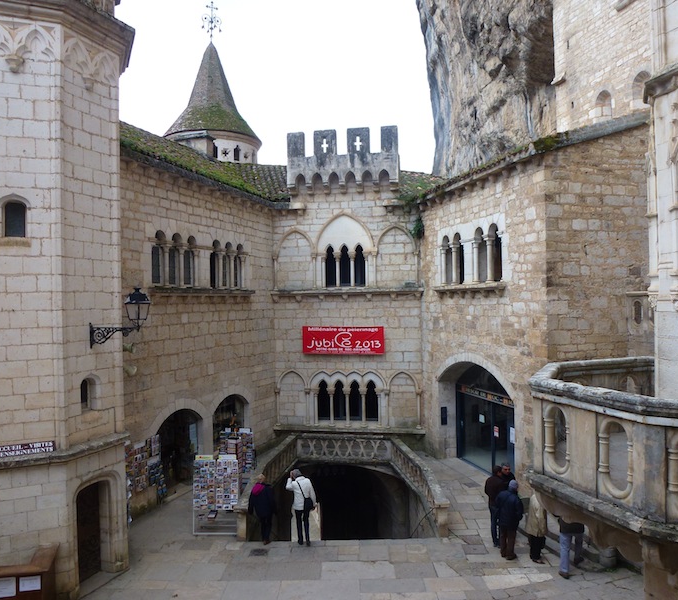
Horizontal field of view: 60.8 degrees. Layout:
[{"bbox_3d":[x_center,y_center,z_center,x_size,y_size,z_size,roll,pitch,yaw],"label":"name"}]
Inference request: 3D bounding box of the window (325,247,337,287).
[{"bbox_3d":[-0.258,-1.286,21.886,0.425,1.553,0.250,-1,0,12],"label":"window"}]

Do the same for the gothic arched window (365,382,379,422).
[{"bbox_3d":[1.262,3.787,21.773,0.500,1.507,0.250,-1,0,14],"label":"gothic arched window"}]

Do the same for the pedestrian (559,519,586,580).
[{"bbox_3d":[4.701,4.620,11.674,0.580,1.730,0.500,-1,0,-15],"label":"pedestrian"}]

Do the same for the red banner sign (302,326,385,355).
[{"bbox_3d":[0.178,1.523,21.667,3.136,1.040,0.050,-1,0,12],"label":"red banner sign"}]

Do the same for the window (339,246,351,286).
[{"bbox_3d":[0.276,-1.283,21.773,0.421,1.553,0.250,-1,0,12],"label":"window"}]

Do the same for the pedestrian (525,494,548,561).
[{"bbox_3d":[4.195,4.629,12.250,0.420,1.700,0.520,-1,0,-14],"label":"pedestrian"}]

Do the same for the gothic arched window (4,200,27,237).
[{"bbox_3d":[-5.853,-1.475,10.454,0.390,0.660,0.200,-1,0,-24],"label":"gothic arched window"}]

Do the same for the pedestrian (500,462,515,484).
[{"bbox_3d":[3.876,4.633,13.314,0.520,1.740,0.350,-1,0,-17],"label":"pedestrian"}]

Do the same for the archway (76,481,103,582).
[{"bbox_3d":[-4.913,4.574,11.310,0.380,2.080,0.920,-1,0,22],"label":"archway"}]

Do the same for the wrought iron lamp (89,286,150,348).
[{"bbox_3d":[-4.226,0.357,11.101,1.429,1.191,0.480,-1,0,22],"label":"wrought iron lamp"}]

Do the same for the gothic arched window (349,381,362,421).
[{"bbox_3d":[0.626,3.815,21.933,0.500,1.518,0.250,-1,0,14],"label":"gothic arched window"}]

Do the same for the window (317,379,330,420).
[{"bbox_3d":[-0.597,3.869,22.242,0.500,1.540,0.250,-1,0,14],"label":"window"}]

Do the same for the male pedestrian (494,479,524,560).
[{"bbox_3d":[3.626,4.661,12.380,0.540,1.690,0.380,-1,0,42],"label":"male pedestrian"}]

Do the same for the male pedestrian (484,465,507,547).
[{"bbox_3d":[3.557,4.610,13.050,0.540,1.760,0.400,-1,0,38],"label":"male pedestrian"}]

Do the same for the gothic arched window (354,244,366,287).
[{"bbox_3d":[0.801,-1.278,21.661,0.424,1.548,0.250,-1,0,12],"label":"gothic arched window"}]

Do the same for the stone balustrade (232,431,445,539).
[{"bbox_3d":[0.188,5.188,16.800,4.950,0.920,7.200,-1,0,2],"label":"stone balustrade"}]

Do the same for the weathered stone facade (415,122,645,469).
[{"bbox_3d":[5.407,0.658,17.970,3.000,9.600,7.700,-1,0,-15],"label":"weathered stone facade"}]

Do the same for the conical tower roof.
[{"bbox_3d":[-6.775,-11.088,30.995,5.108,5.455,5.108,-1,0,0],"label":"conical tower roof"}]

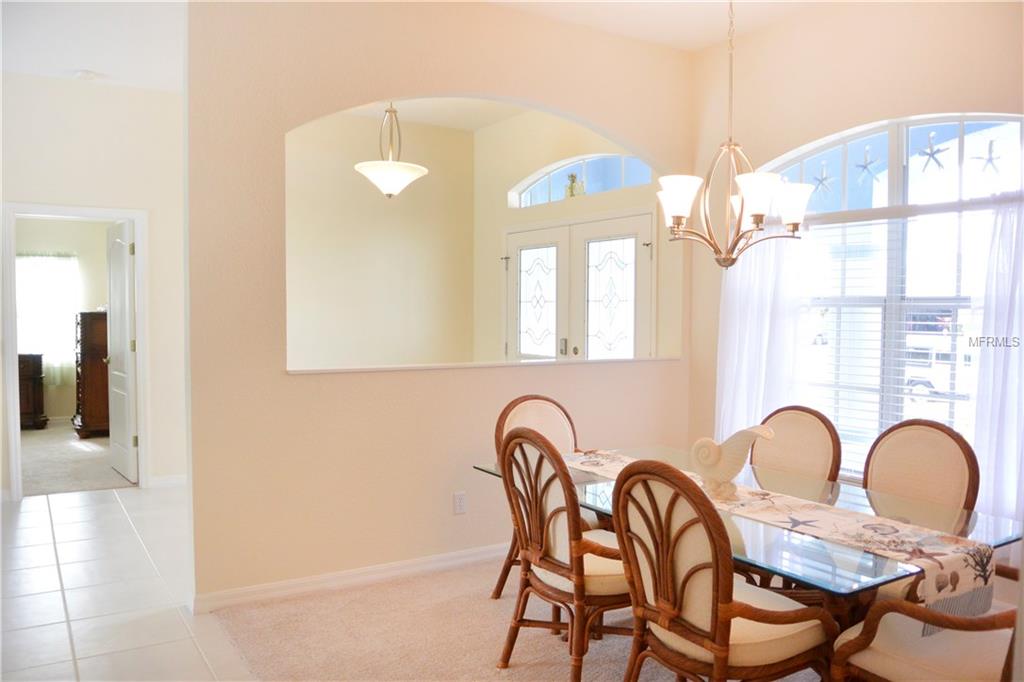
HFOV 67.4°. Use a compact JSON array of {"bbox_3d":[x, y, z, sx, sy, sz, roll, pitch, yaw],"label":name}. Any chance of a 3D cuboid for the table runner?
[{"bbox_3d":[0.731,0.641,2.831,0.390,0.180,1.831,-1,2,-33],"label":"table runner"}]

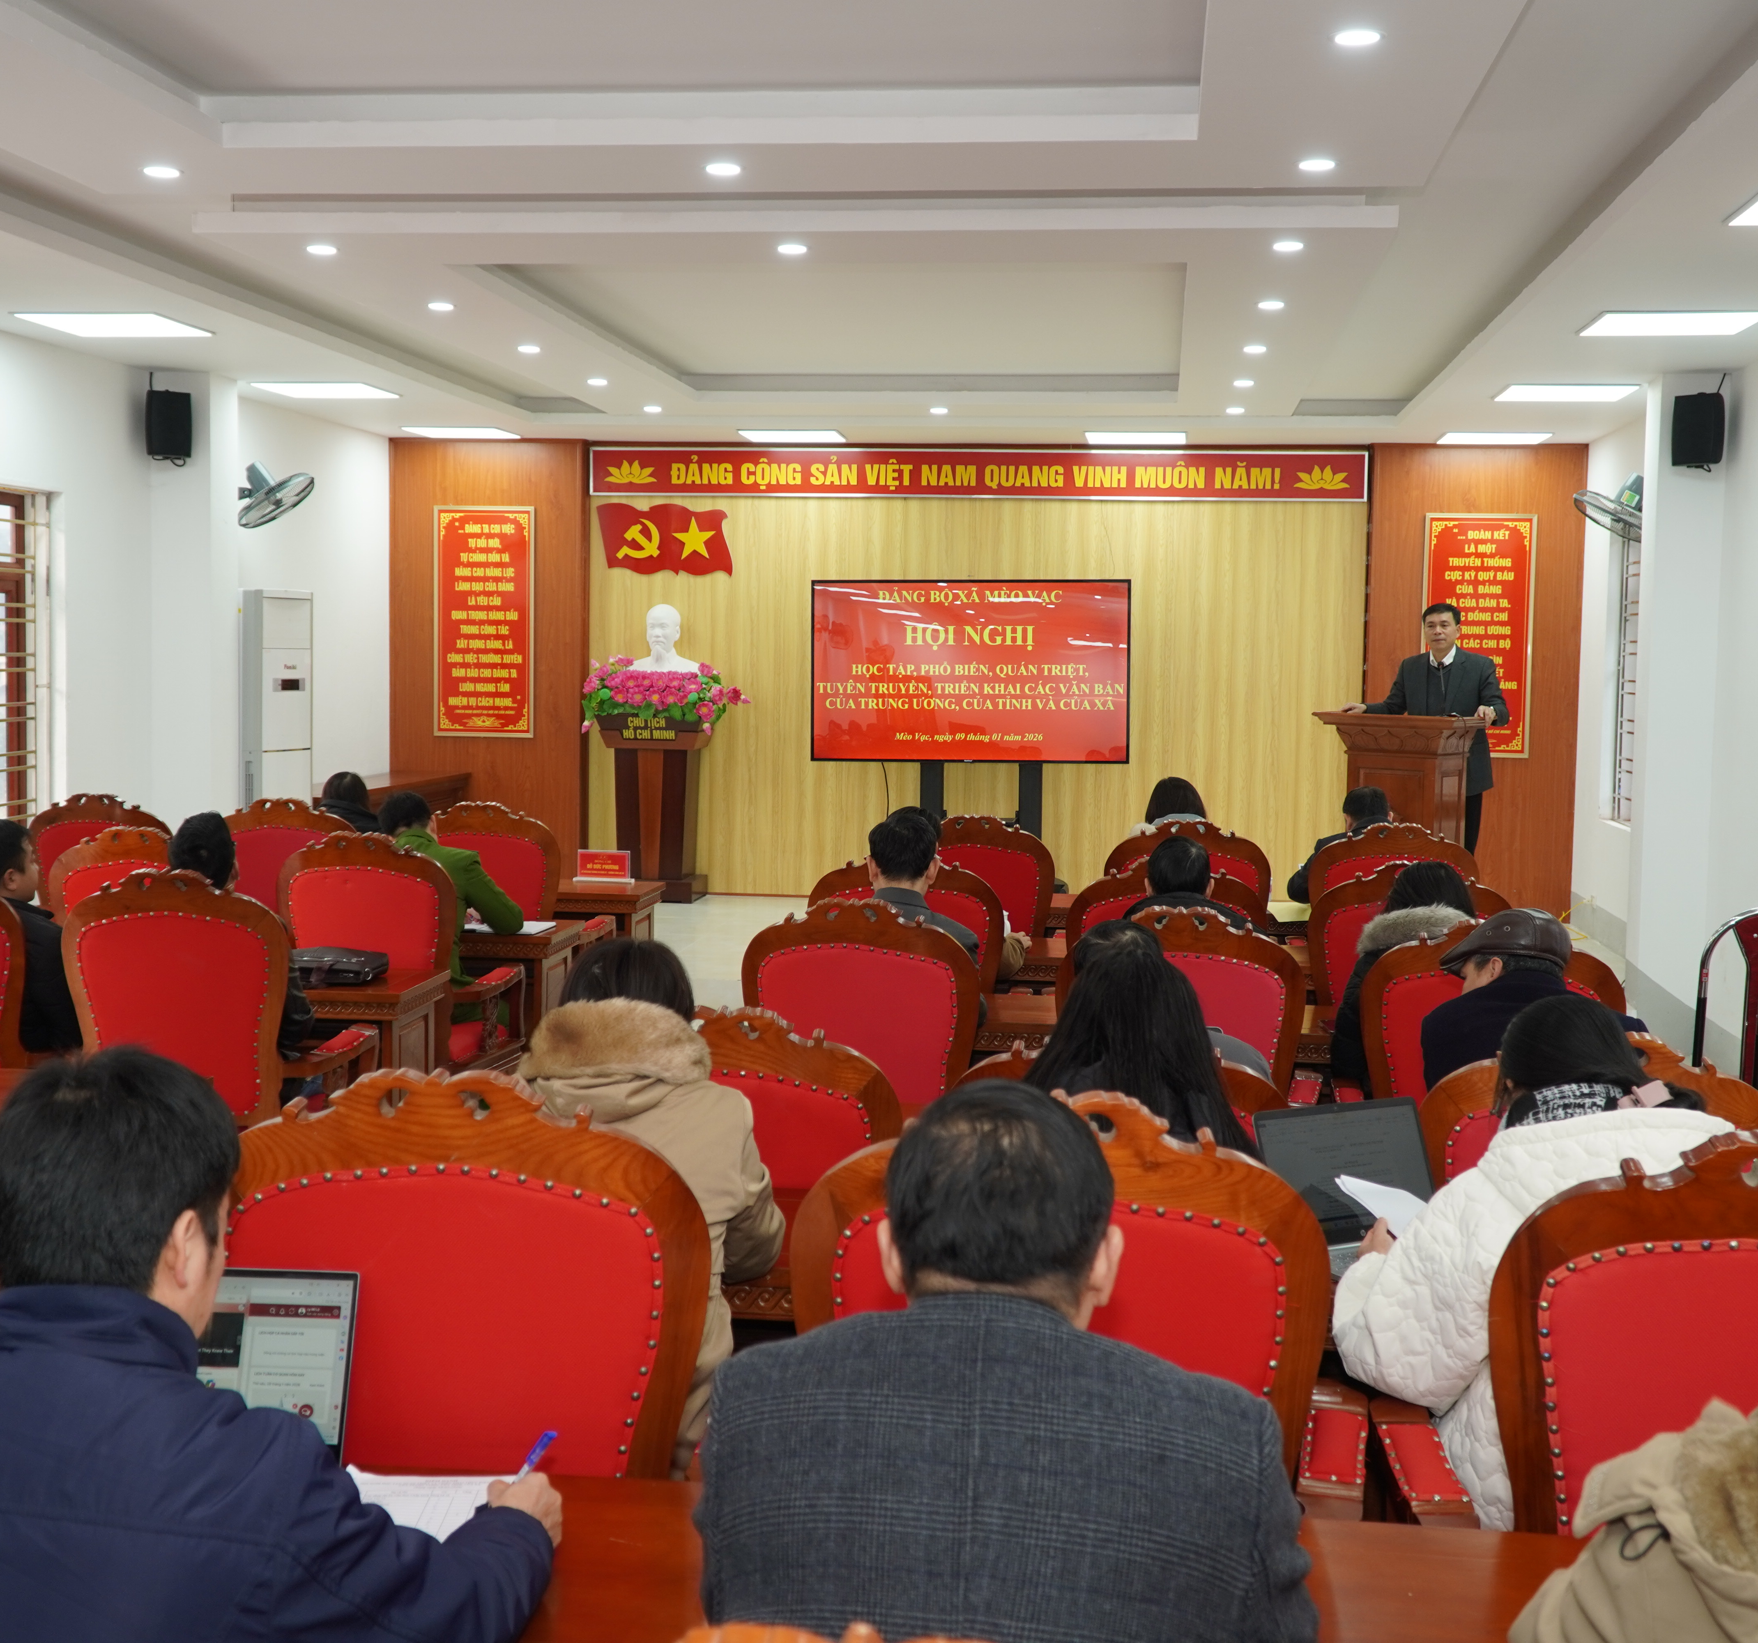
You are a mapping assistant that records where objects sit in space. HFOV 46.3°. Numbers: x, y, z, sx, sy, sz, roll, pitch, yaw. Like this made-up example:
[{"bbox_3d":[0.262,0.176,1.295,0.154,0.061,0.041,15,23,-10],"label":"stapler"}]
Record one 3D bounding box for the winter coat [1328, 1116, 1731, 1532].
[{"bbox_3d":[0.778,0.637,2.377,0.520,0.659,0.500,0,5,-7],"label":"winter coat"}]

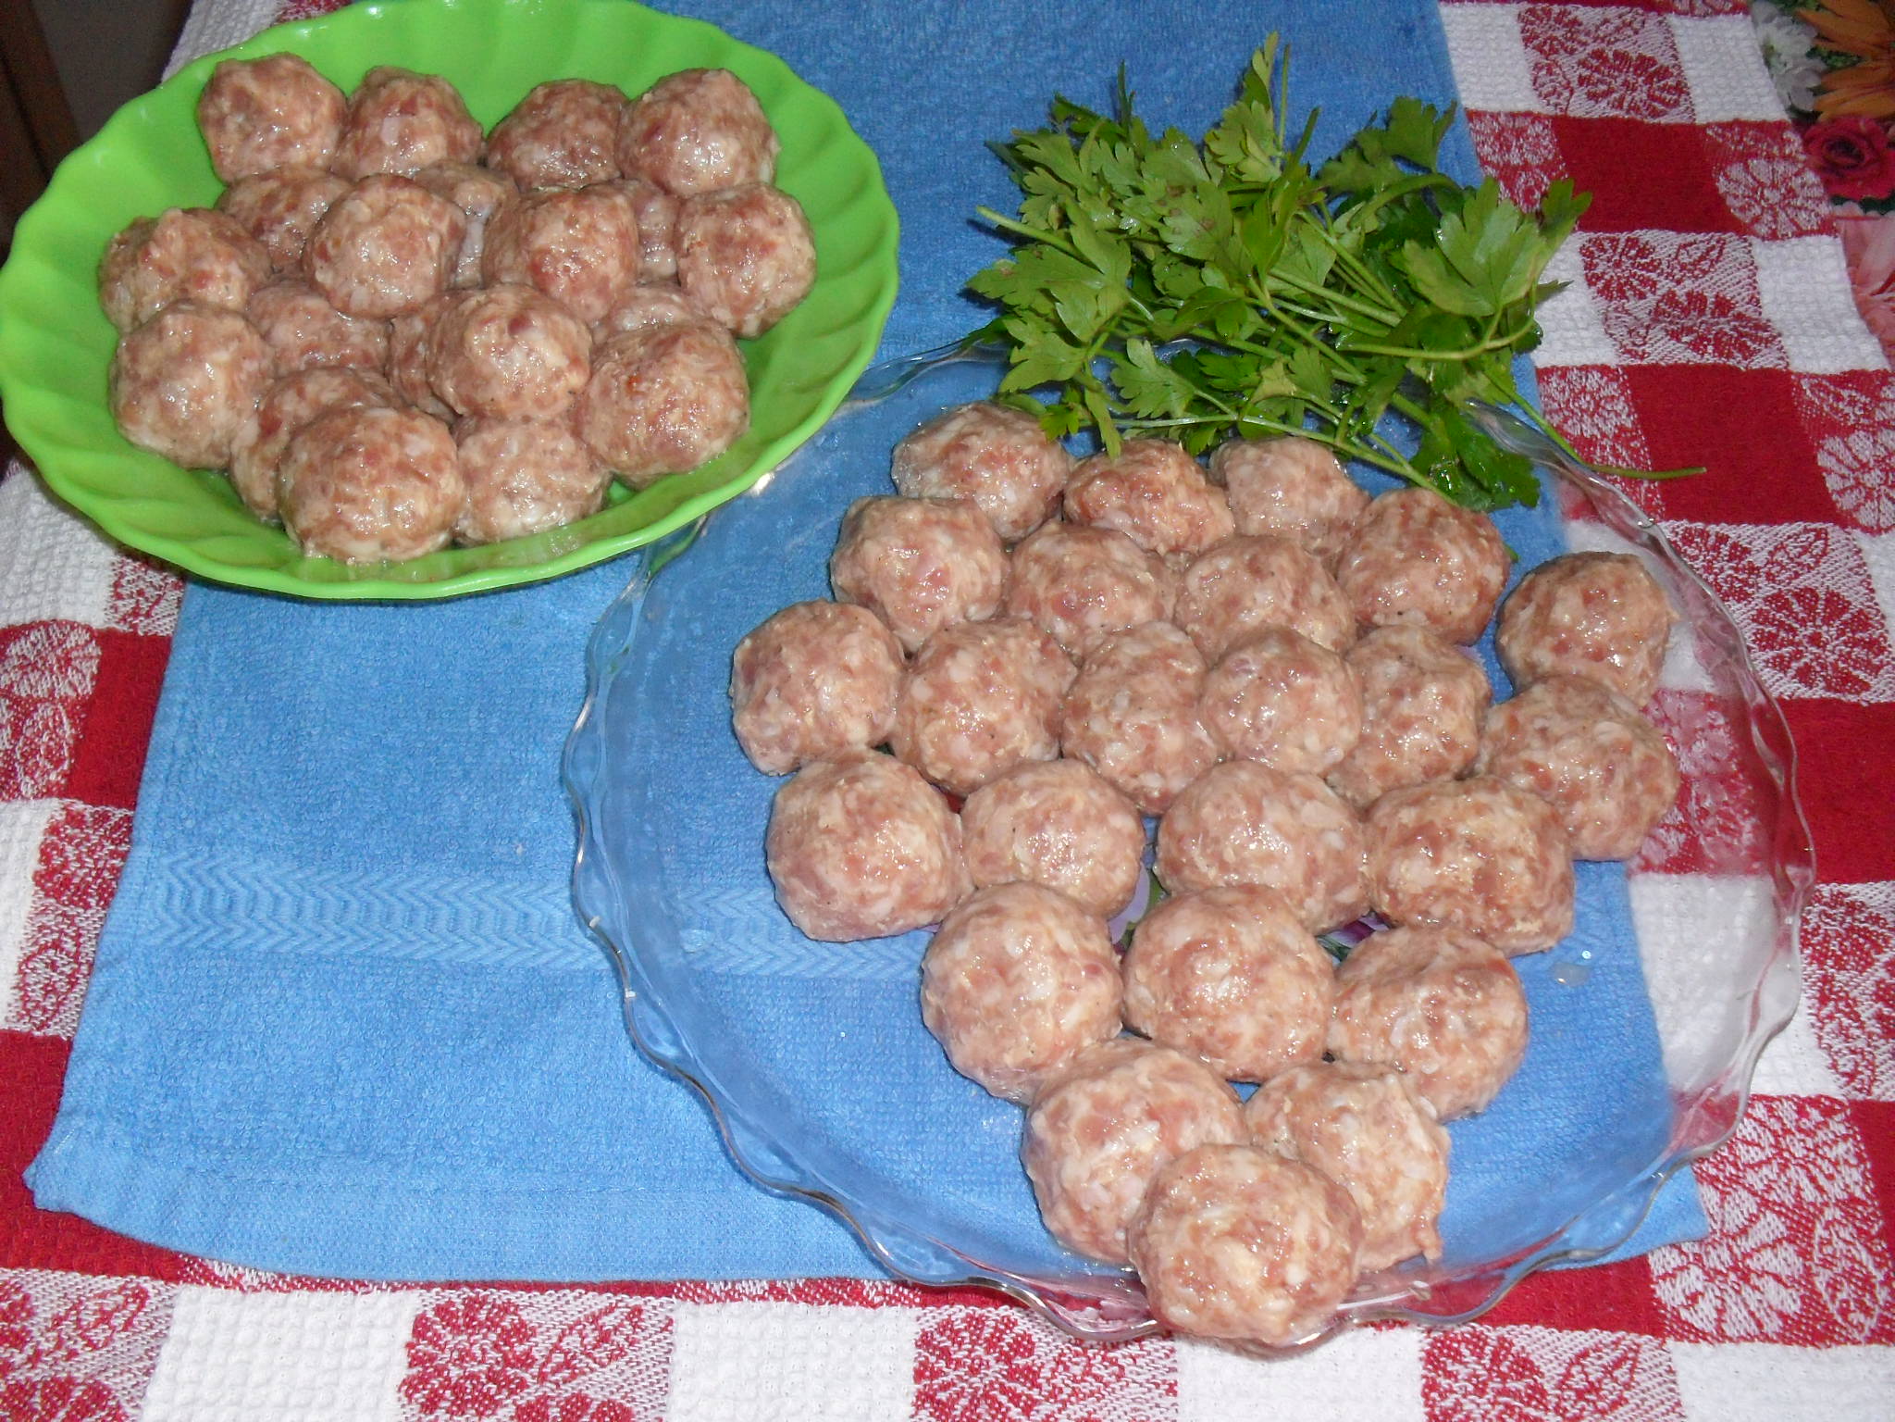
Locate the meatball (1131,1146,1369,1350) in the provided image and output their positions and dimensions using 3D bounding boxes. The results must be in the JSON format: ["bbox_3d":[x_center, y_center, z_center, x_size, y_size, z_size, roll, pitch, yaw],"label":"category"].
[{"bbox_3d":[0.060,0.107,0.418,0.046,0.039,0.043,5,52,0],"label":"meatball"}]

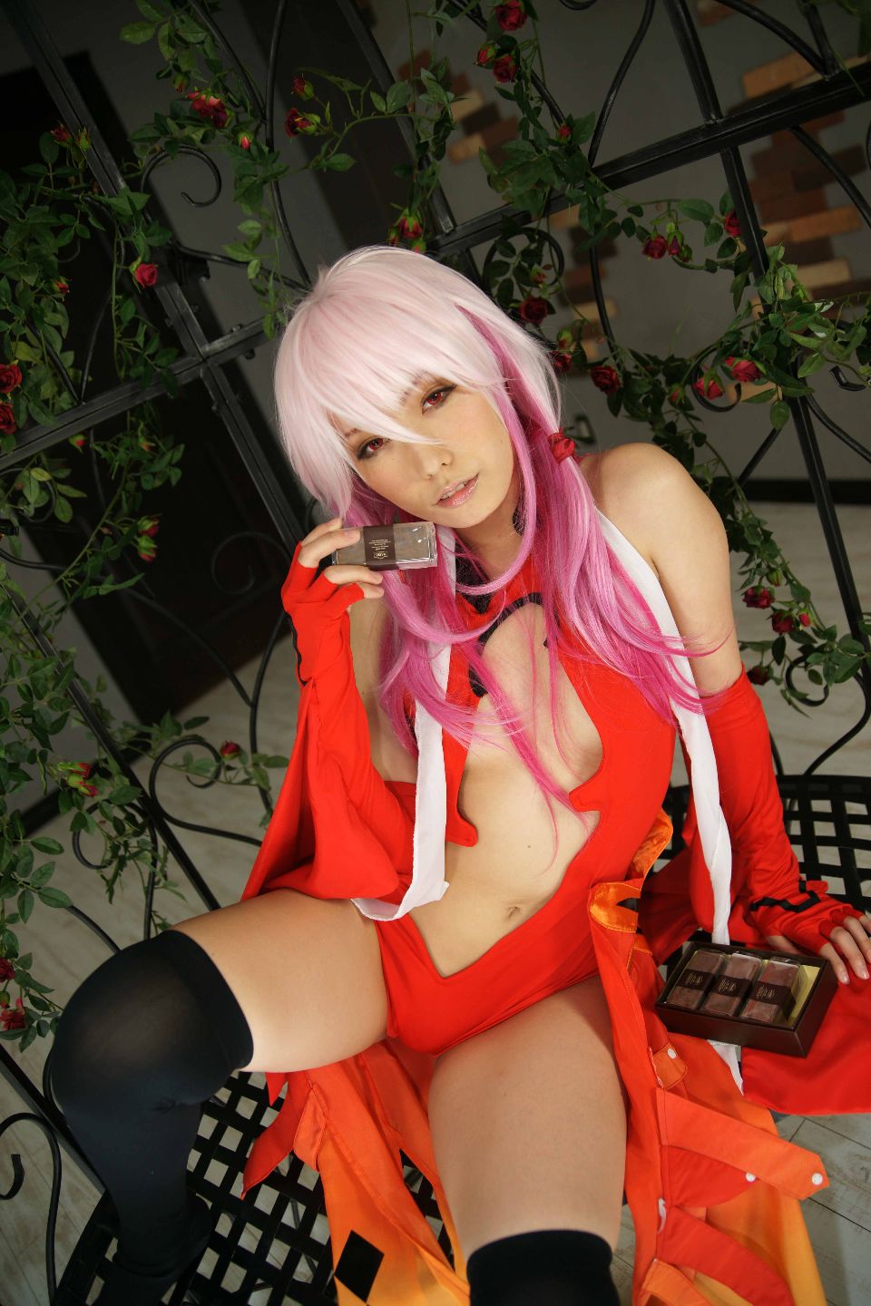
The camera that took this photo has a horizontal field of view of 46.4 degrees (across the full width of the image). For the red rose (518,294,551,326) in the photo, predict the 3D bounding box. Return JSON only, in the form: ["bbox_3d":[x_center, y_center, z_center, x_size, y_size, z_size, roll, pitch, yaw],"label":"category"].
[{"bbox_3d":[0.113,-0.393,1.166,0.036,0.035,0.032,-24,19,0],"label":"red rose"}]

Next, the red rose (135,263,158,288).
[{"bbox_3d":[-0.318,-0.416,1.118,0.028,0.028,0.027,-30,20,-16],"label":"red rose"}]

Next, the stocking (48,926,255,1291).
[{"bbox_3d":[-0.243,0.448,0.900,0.170,0.490,0.250,11,35,12],"label":"stocking"}]

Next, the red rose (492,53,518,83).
[{"bbox_3d":[0.071,-0.596,1.035,0.028,0.029,0.027,-21,20,11],"label":"red rose"}]

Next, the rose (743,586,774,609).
[{"bbox_3d":[0.395,-0.067,1.243,0.036,0.029,0.034,-19,20,16],"label":"rose"}]

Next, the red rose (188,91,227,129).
[{"bbox_3d":[-0.238,-0.567,1.060,0.041,0.037,0.035,-24,19,0],"label":"red rose"}]

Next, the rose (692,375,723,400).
[{"bbox_3d":[0.307,-0.299,1.146,0.032,0.029,0.031,-19,20,16],"label":"rose"}]

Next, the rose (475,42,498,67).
[{"bbox_3d":[0.051,-0.607,1.030,0.024,0.026,0.024,-19,20,16],"label":"rose"}]

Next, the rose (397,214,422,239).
[{"bbox_3d":[-0.029,-0.479,1.140,0.029,0.029,0.029,-24,19,0],"label":"rose"}]

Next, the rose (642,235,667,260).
[{"bbox_3d":[0.237,-0.438,1.096,0.027,0.027,0.027,-21,20,11],"label":"rose"}]

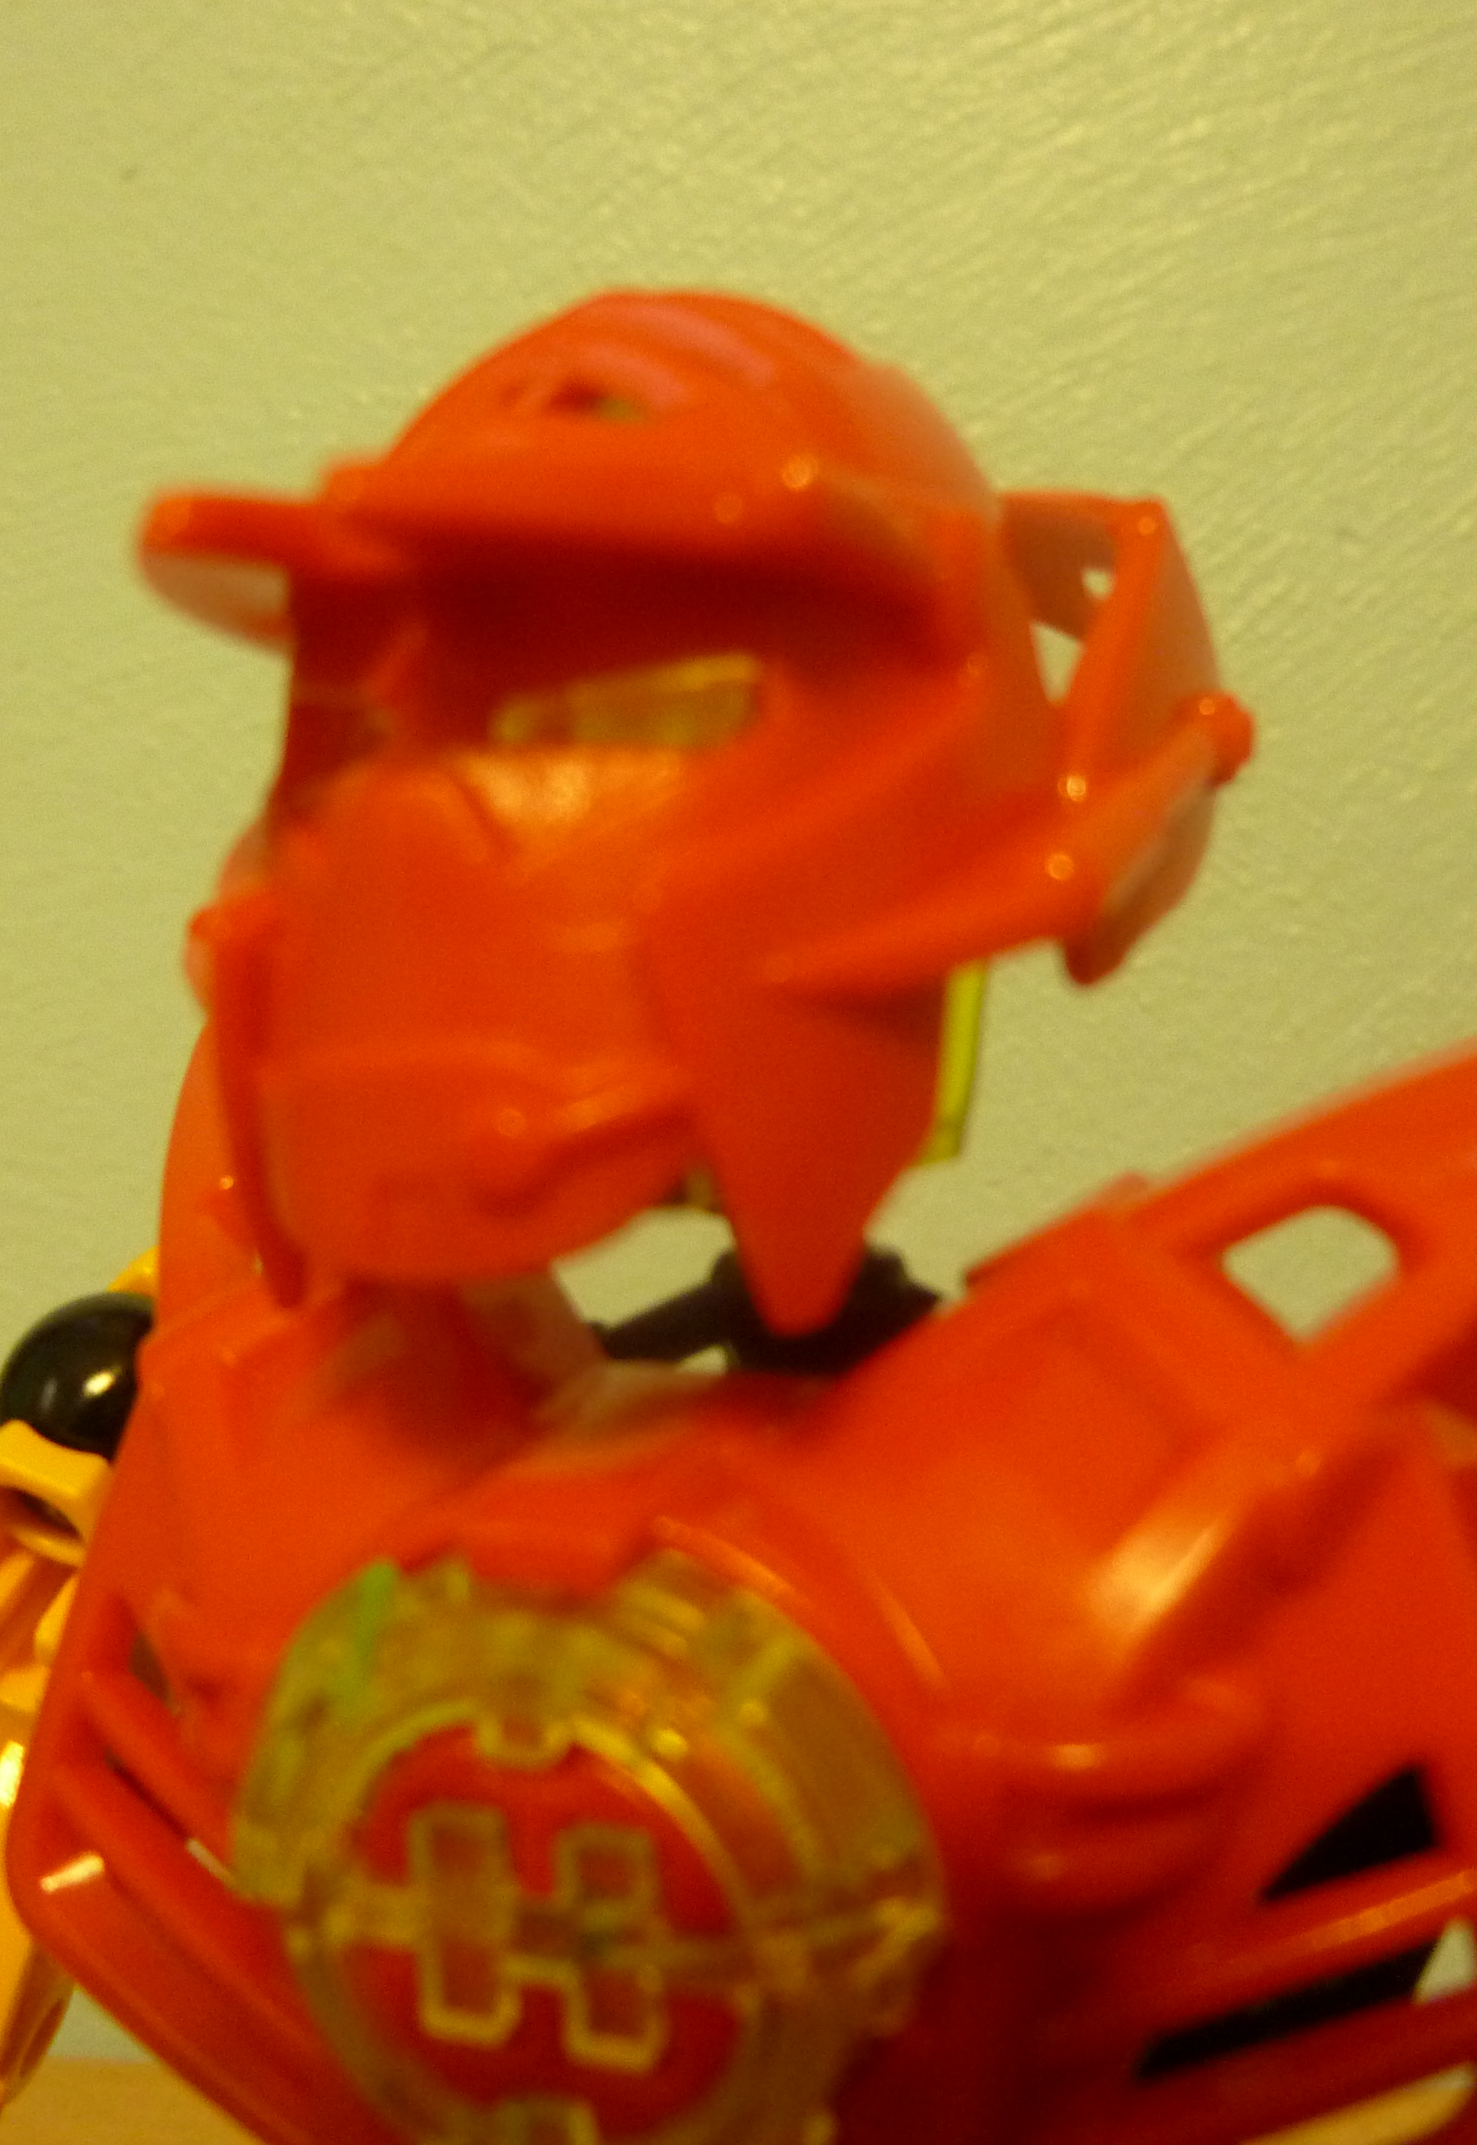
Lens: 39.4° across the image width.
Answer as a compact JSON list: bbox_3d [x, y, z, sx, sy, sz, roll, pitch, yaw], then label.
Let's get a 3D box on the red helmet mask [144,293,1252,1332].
[{"bbox_3d":[-0.003,-0.009,0.069,0.037,0.033,0.028,0,-5,30],"label":"red helmet mask"}]

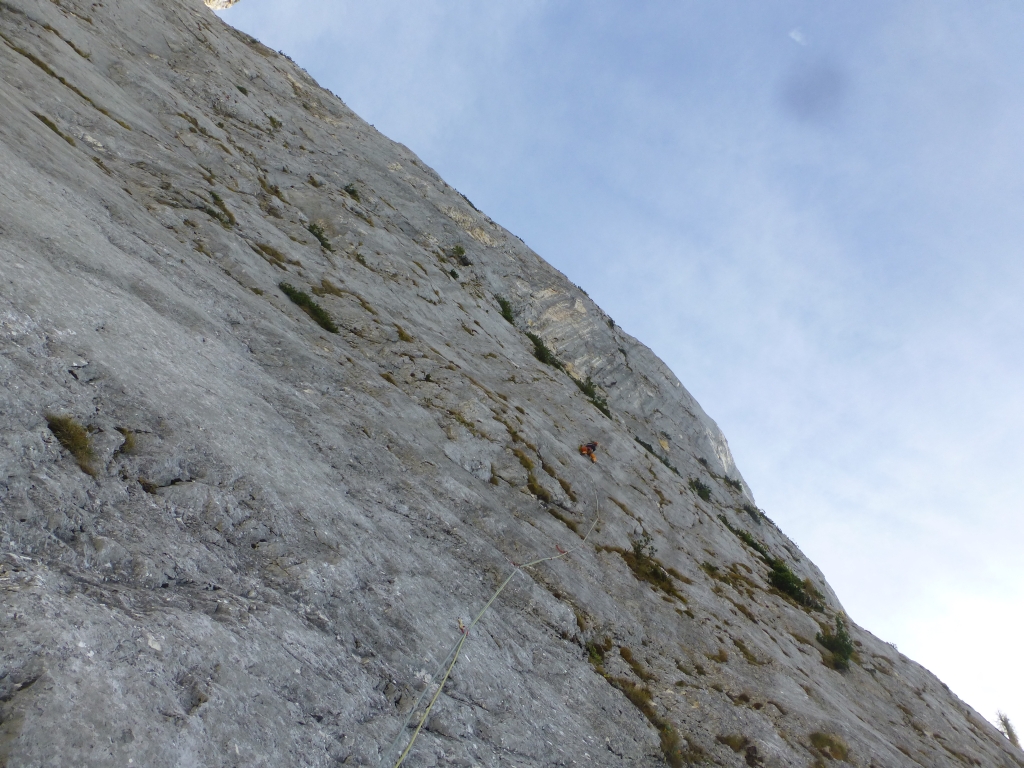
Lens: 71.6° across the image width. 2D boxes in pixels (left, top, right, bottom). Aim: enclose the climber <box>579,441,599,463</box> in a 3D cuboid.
[{"bbox_3d":[4.447,3.915,41.000,0.850,1.500,0.700,31,-51,-26],"label":"climber"}]

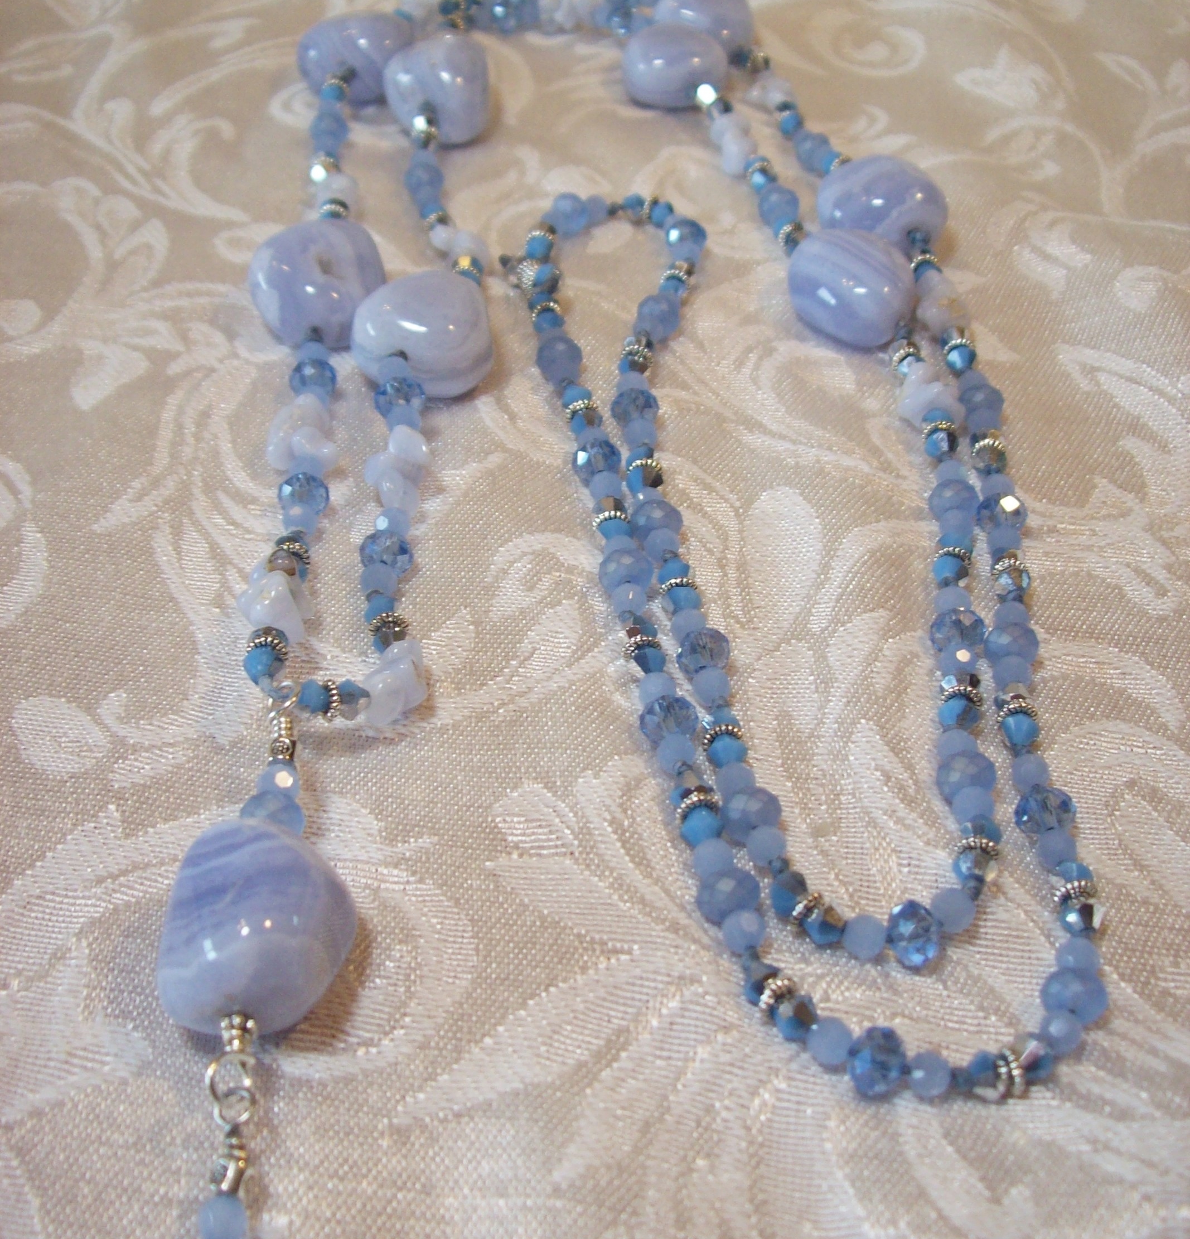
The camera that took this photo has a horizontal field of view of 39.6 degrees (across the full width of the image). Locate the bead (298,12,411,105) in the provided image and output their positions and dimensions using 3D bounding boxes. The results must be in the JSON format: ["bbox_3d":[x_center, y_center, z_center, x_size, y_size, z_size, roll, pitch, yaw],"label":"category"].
[{"bbox_3d":[-0.040,-0.094,0.278,0.019,0.014,0.015,-7,44,-7],"label":"bead"}]

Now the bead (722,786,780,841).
[{"bbox_3d":[0.016,0.020,0.167,0.006,0.006,0.005,-2,43,-4],"label":"bead"}]

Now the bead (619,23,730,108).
[{"bbox_3d":[0.013,-0.092,0.274,0.017,0.013,0.016,0,44,0],"label":"bead"}]

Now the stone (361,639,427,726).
[{"bbox_3d":[-0.021,0.007,0.177,0.007,0.006,0.010,12,45,11],"label":"stone"}]

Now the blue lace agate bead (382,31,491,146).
[{"bbox_3d":[-0.025,-0.085,0.264,0.017,0.017,0.018,0,44,0],"label":"blue lace agate bead"}]

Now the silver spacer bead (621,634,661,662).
[{"bbox_3d":[0.005,0.004,0.184,0.004,0.004,0.002,-7,44,-10],"label":"silver spacer bead"}]

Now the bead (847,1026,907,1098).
[{"bbox_3d":[0.025,0.038,0.143,0.005,0.006,0.006,12,45,13],"label":"bead"}]

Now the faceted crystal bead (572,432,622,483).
[{"bbox_3d":[0.000,-0.020,0.205,0.006,0.006,0.005,-7,44,-6],"label":"faceted crystal bead"}]

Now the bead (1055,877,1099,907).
[{"bbox_3d":[0.046,0.026,0.158,0.004,0.004,0.002,-12,46,-13],"label":"bead"}]

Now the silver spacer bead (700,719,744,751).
[{"bbox_3d":[0.014,0.013,0.175,0.004,0.004,0.002,-5,44,-7],"label":"silver spacer bead"}]

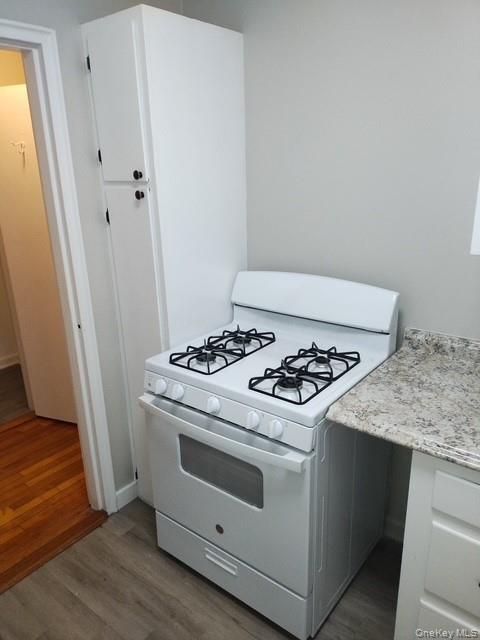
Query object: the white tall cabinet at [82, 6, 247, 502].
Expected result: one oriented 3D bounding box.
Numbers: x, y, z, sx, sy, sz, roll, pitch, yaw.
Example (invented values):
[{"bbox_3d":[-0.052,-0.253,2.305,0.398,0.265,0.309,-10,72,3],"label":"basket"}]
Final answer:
[{"bbox_3d":[-0.256,-0.122,2.135,0.345,2.120,0.525,13,24,37],"label":"white tall cabinet"}]

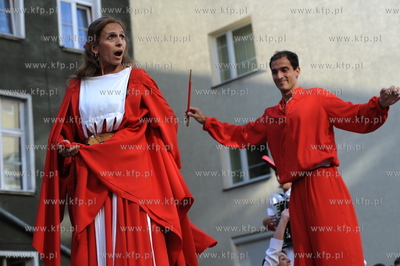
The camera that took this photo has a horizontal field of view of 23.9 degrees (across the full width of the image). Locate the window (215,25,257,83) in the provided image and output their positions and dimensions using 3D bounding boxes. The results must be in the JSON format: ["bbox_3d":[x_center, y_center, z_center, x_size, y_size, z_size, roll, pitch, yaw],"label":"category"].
[{"bbox_3d":[0.950,-2.052,24.284,1.447,1.364,0.150,-19,-20,40],"label":"window"}]

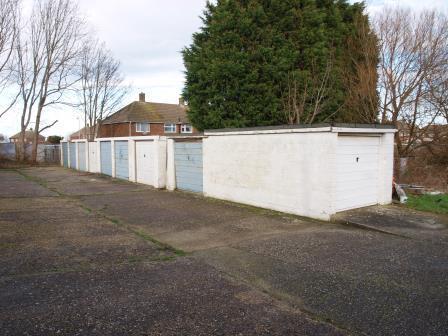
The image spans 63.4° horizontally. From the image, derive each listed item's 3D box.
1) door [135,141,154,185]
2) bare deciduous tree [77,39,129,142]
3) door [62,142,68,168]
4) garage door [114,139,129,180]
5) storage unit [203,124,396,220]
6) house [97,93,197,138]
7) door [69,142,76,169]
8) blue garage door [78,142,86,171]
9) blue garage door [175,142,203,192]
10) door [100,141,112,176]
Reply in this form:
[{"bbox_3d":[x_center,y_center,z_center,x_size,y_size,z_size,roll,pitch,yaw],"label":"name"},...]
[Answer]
[{"bbox_3d":[-3.415,-0.201,15.925,0.100,1.856,1.874,-3,5,-36],"label":"door"},{"bbox_3d":[-13.410,-7.321,40.009,5.500,12.700,5.300,-2,4,-18],"label":"bare deciduous tree"},{"bbox_3d":[-12.608,-1.005,28.900,0.140,2.000,2.080,-3,5,-37],"label":"door"},{"bbox_3d":[-5.101,-0.379,18.234,0.100,1.838,1.781,-3,5,-36],"label":"garage door"},{"bbox_3d":[1.995,-0.111,11.343,2.864,2.278,5.524,-3,5,-36],"label":"storage unit"},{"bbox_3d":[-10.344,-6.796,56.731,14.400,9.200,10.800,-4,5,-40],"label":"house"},{"bbox_3d":[-11.254,-0.890,27.100,0.140,2.000,2.080,-3,5,-37],"label":"door"},{"bbox_3d":[-9.798,-0.758,25.200,0.140,2.000,2.080,-3,5,-37],"label":"blue garage door"},{"bbox_3d":[-1.266,-0.054,13.738,0.100,1.838,1.865,-3,5,-36],"label":"blue garage door"},{"bbox_3d":[-6.510,-0.520,20.226,0.100,1.829,1.752,-3,5,-36],"label":"door"}]

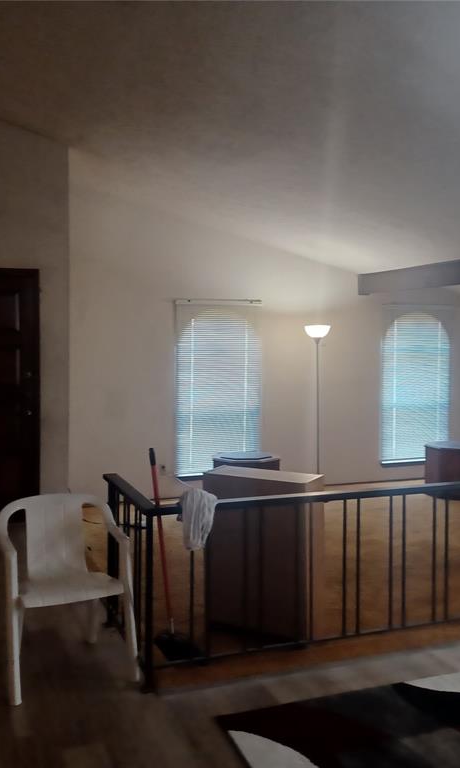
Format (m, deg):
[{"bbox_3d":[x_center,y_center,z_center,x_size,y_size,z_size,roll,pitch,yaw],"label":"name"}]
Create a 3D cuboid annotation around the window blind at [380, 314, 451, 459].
[{"bbox_3d":[2.064,0.035,8.198,0.910,1.660,0.090,-1,4,-21],"label":"window blind"}]

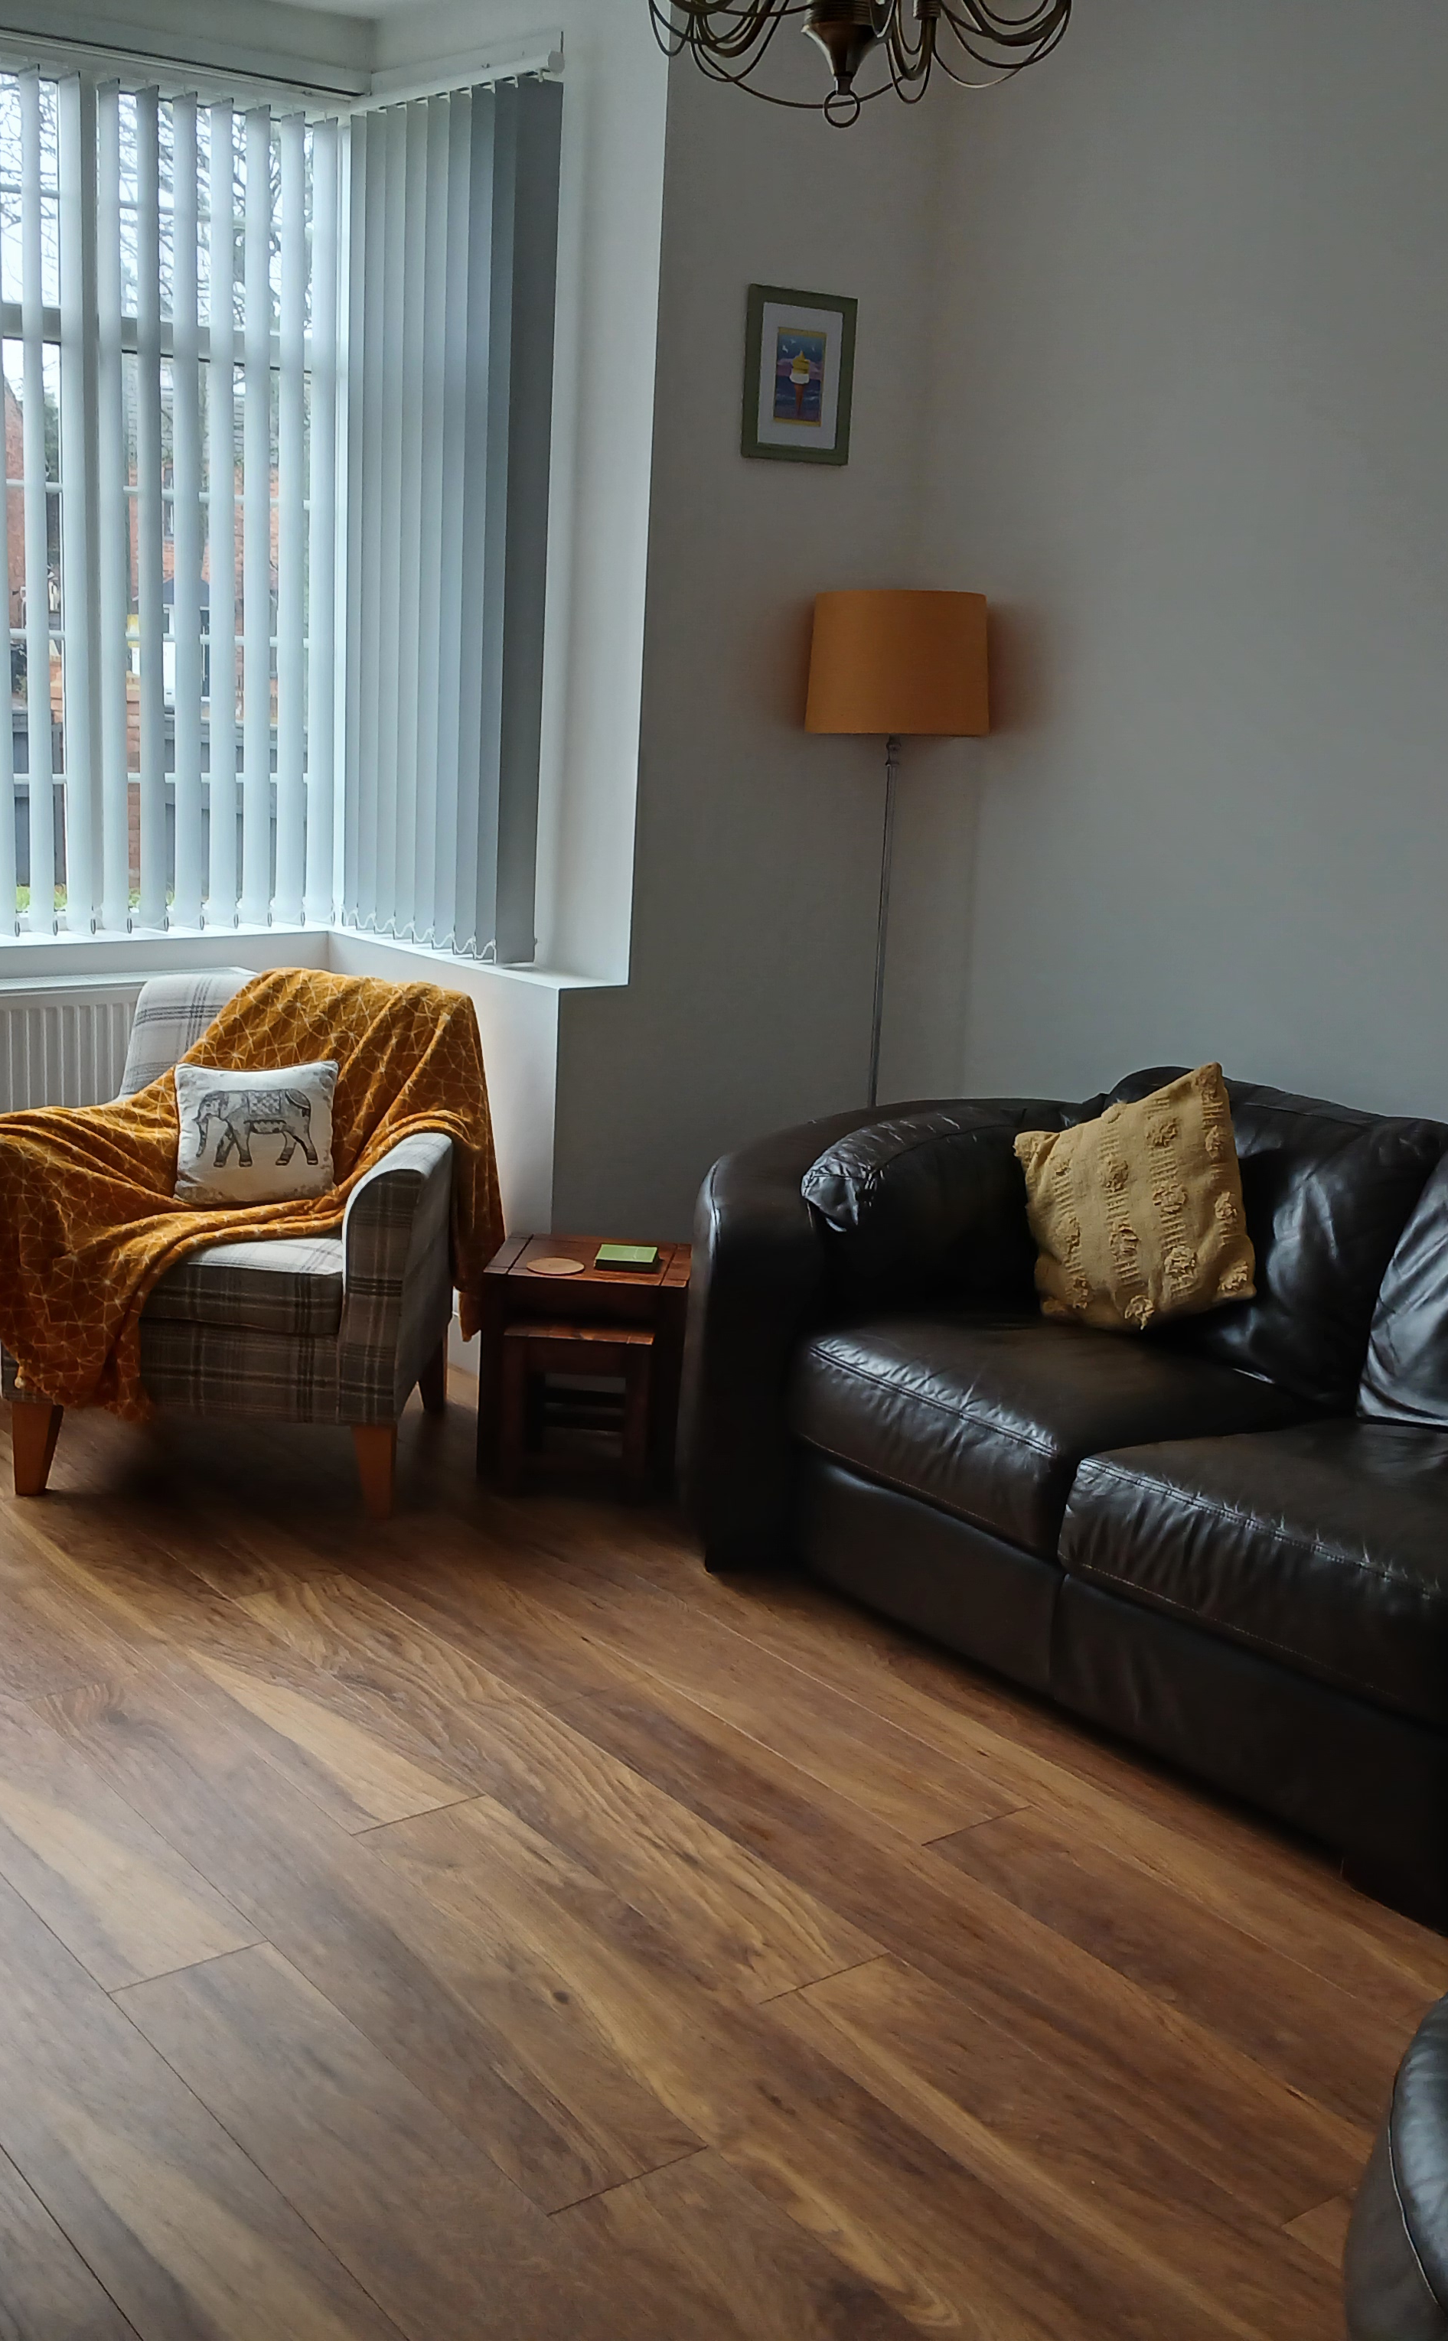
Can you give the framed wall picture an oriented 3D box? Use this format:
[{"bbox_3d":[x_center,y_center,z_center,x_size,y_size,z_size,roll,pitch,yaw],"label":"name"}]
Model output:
[{"bbox_3d":[0.148,-1.469,4.345,0.260,0.303,0.022,-7,15,-37],"label":"framed wall picture"}]

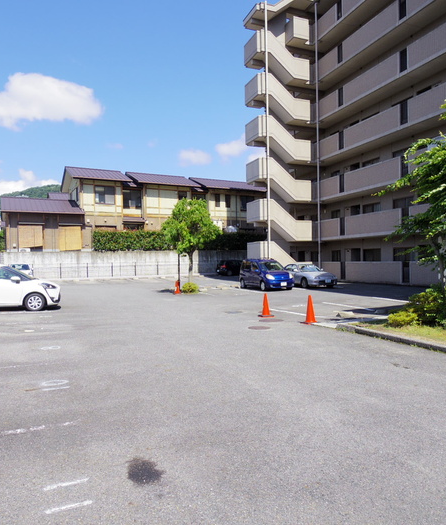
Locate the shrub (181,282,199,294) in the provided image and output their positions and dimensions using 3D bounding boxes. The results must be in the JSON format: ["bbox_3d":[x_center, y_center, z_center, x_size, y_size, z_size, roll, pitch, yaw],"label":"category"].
[{"bbox_3d":[-1.750,1.420,21.100,0.950,0.620,0.900,-2,1,-23],"label":"shrub"}]

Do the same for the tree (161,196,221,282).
[{"bbox_3d":[-1.770,-0.980,21.300,3.350,5.200,3.200,-1,1,0],"label":"tree"}]

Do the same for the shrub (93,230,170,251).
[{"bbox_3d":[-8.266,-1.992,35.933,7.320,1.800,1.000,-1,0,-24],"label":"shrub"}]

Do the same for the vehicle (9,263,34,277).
[{"bbox_3d":[-14.950,0.800,28.500,1.580,1.500,3.650,-1,0,-24],"label":"vehicle"}]

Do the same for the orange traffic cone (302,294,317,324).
[{"bbox_3d":[2.150,1.160,9.420,0.380,0.700,0.380,-2,1,-23],"label":"orange traffic cone"}]

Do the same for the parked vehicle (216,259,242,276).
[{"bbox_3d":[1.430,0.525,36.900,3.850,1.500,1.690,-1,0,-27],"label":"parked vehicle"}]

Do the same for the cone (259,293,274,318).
[{"bbox_3d":[1.305,1.270,11.500,0.400,0.700,0.400,-1,0,-17],"label":"cone"}]

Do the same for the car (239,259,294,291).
[{"bbox_3d":[2.400,0.670,21.400,1.660,1.680,3.860,-2,1,-22],"label":"car"}]

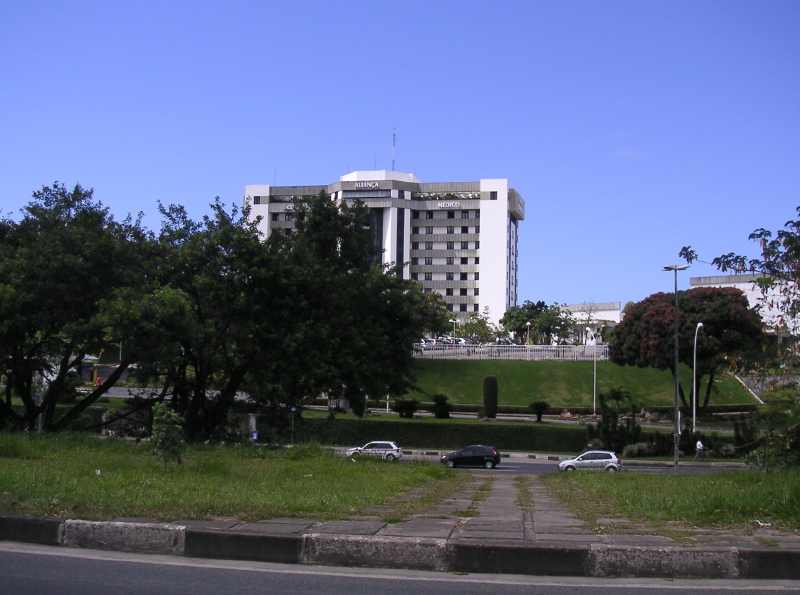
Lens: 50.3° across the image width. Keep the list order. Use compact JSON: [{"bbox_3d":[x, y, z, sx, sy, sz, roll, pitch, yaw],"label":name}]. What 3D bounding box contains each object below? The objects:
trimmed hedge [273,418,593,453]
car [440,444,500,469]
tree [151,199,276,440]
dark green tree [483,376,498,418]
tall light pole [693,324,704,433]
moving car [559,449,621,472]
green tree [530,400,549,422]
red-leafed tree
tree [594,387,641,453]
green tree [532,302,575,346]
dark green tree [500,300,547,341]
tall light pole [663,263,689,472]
[{"bbox_3d":[2.491,10.179,62.792,22.509,1.950,1.300,1,-3,8],"label":"trimmed hedge"},{"bbox_3d":[4.557,10.181,54.837,3.820,1.470,1.660,0,-3,14],"label":"car"},{"bbox_3d":[-12.251,1.577,56.000,8.600,15.600,8.600,1,-4,0],"label":"tree"},{"bbox_3d":[8.047,8.891,75.800,1.300,3.550,1.300,1,-4,0],"label":"dark green tree"},{"bbox_3d":[25.035,6.752,71.500,0.950,9.200,0.300,3,-5,-20],"label":"tall light pole"},{"bbox_3d":[11.820,10.139,52.736,3.880,1.460,1.660,0,-3,11],"label":"moving car"},{"bbox_3d":[11.291,9.227,69.000,1.457,1.781,1.384,1,-3,9],"label":"green tree"},{"bbox_3d":[26.213,4.804,78.000,13.907,11.254,12.517,0,-3,19],"label":"red-leafed tree"},{"bbox_3d":[15.691,8.801,61.500,3.318,4.761,3.153,0,-3,14],"label":"tree"},{"bbox_3d":[21.067,3.843,117.000,5.400,6.000,5.400,1,-4,0],"label":"green tree"},{"bbox_3d":[17.239,3.560,119.000,6.421,6.282,6.100,1,-3,8],"label":"dark green tree"},{"bbox_3d":[16.511,4.427,51.000,1.500,12.400,0.800,1,-4,0],"label":"tall light pole"}]

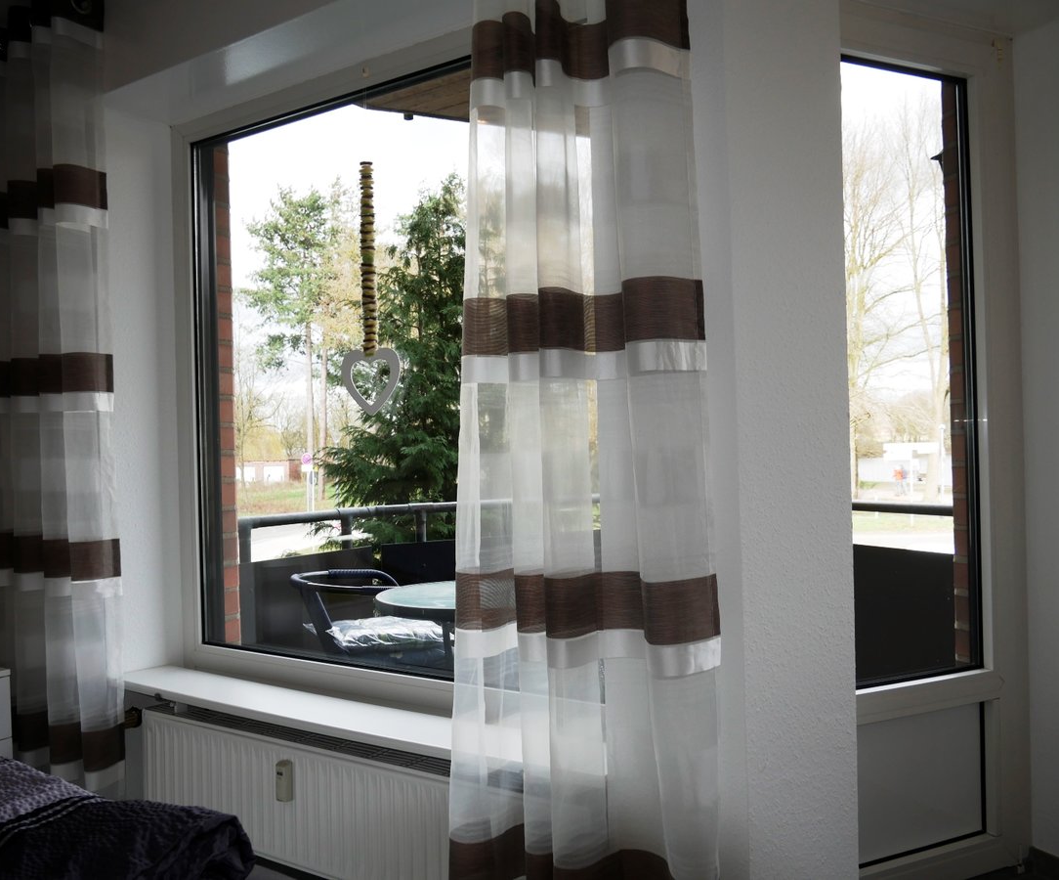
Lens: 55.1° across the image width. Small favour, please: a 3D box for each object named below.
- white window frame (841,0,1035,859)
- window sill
[{"bbox_3d":[0.814,0.035,2.348,0.877,2.052,0.080,-2,0,-26],"label":"white window frame"},{"bbox_3d":[-0.460,0.671,2.479,1.600,0.028,0.205,-2,0,36],"label":"window sill"}]

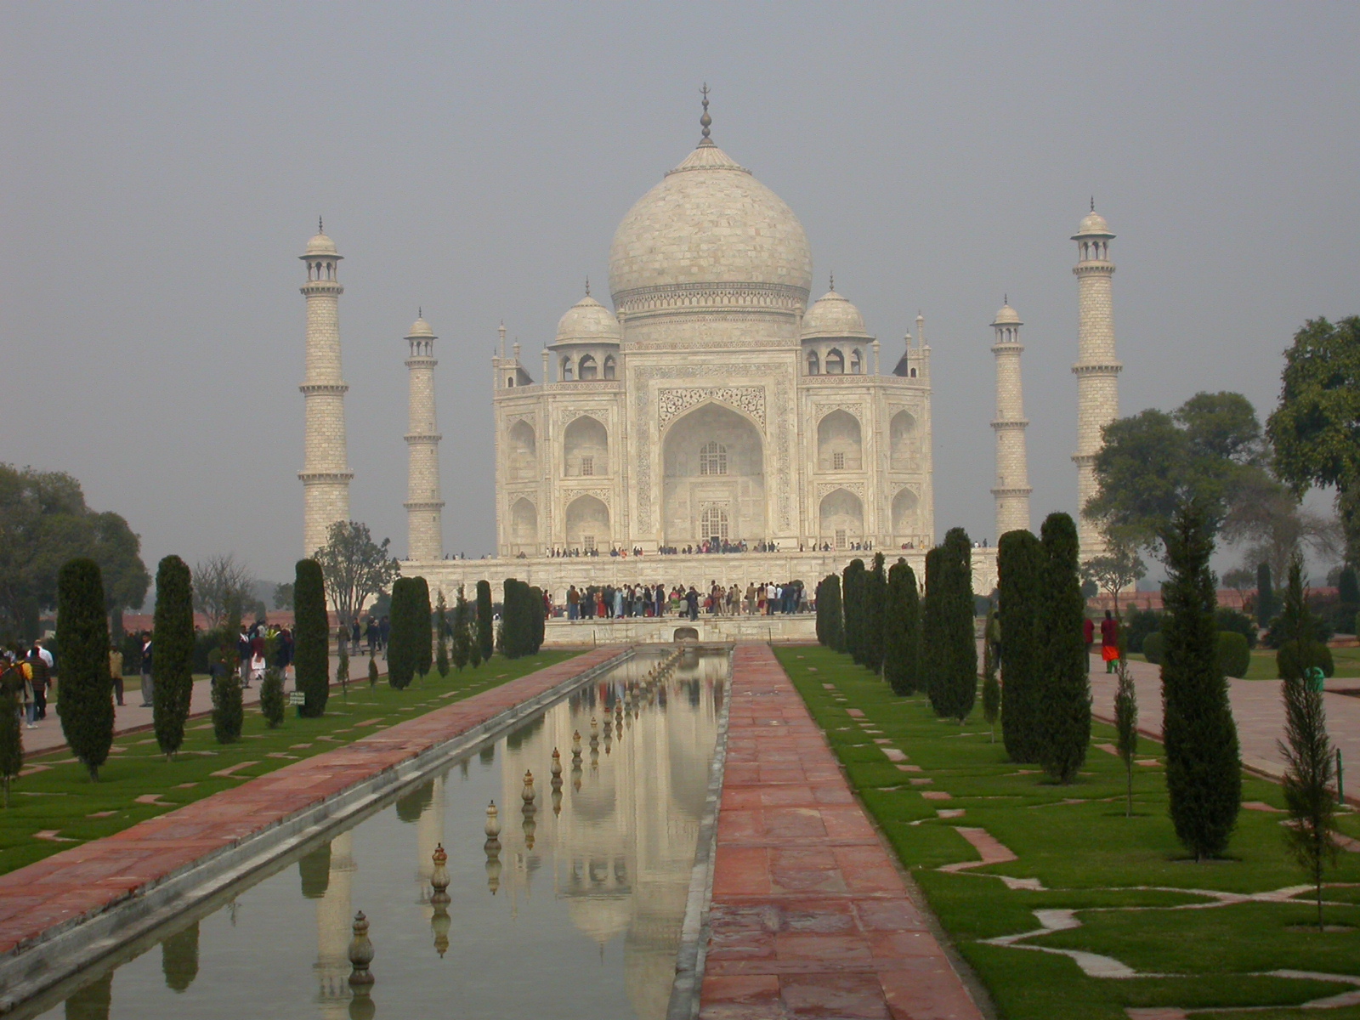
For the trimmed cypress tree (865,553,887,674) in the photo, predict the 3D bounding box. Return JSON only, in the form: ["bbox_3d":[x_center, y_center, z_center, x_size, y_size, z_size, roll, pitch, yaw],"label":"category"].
[{"bbox_3d":[5.433,2.887,67.330,0.604,3.393,0.604,-1,-2,1],"label":"trimmed cypress tree"}]

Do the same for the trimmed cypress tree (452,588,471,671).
[{"bbox_3d":[-7.791,4.209,86.379,0.678,3.030,0.678,-1,-2,-5],"label":"trimmed cypress tree"}]

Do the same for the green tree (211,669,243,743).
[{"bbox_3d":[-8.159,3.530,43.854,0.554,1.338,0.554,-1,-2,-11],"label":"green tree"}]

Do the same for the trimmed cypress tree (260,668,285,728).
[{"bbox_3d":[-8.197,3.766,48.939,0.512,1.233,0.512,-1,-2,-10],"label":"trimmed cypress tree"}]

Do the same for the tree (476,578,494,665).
[{"bbox_3d":[-7.113,4.077,89.106,0.641,3.138,0.641,-1,-2,1],"label":"tree"}]

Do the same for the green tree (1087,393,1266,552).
[{"bbox_3d":[30.468,-0.110,149.414,10.992,14.209,10.992,-1,-2,1],"label":"green tree"}]

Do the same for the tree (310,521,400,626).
[{"bbox_3d":[-20.615,4.541,155.470,5.612,7.660,5.612,-1,-2,1],"label":"tree"}]

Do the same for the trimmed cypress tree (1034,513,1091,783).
[{"bbox_3d":[4.770,1.726,30.383,0.701,3.389,0.701,-2,-2,9],"label":"trimmed cypress tree"}]

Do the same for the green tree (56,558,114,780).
[{"bbox_3d":[-8.570,2.293,35.089,0.825,3.194,0.825,-1,-2,-14],"label":"green tree"}]

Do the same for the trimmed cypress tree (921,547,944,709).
[{"bbox_3d":[5.069,2.350,46.986,0.778,3.327,0.778,-2,-2,6],"label":"trimmed cypress tree"}]

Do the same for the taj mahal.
[{"bbox_3d":[4.338,-22.570,334.709,98.000,72.800,97.000,-1,-2,1],"label":"taj mahal"}]

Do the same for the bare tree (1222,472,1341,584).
[{"bbox_3d":[39.997,2.394,161.775,7.895,9.812,7.500,-2,-2,14],"label":"bare tree"}]

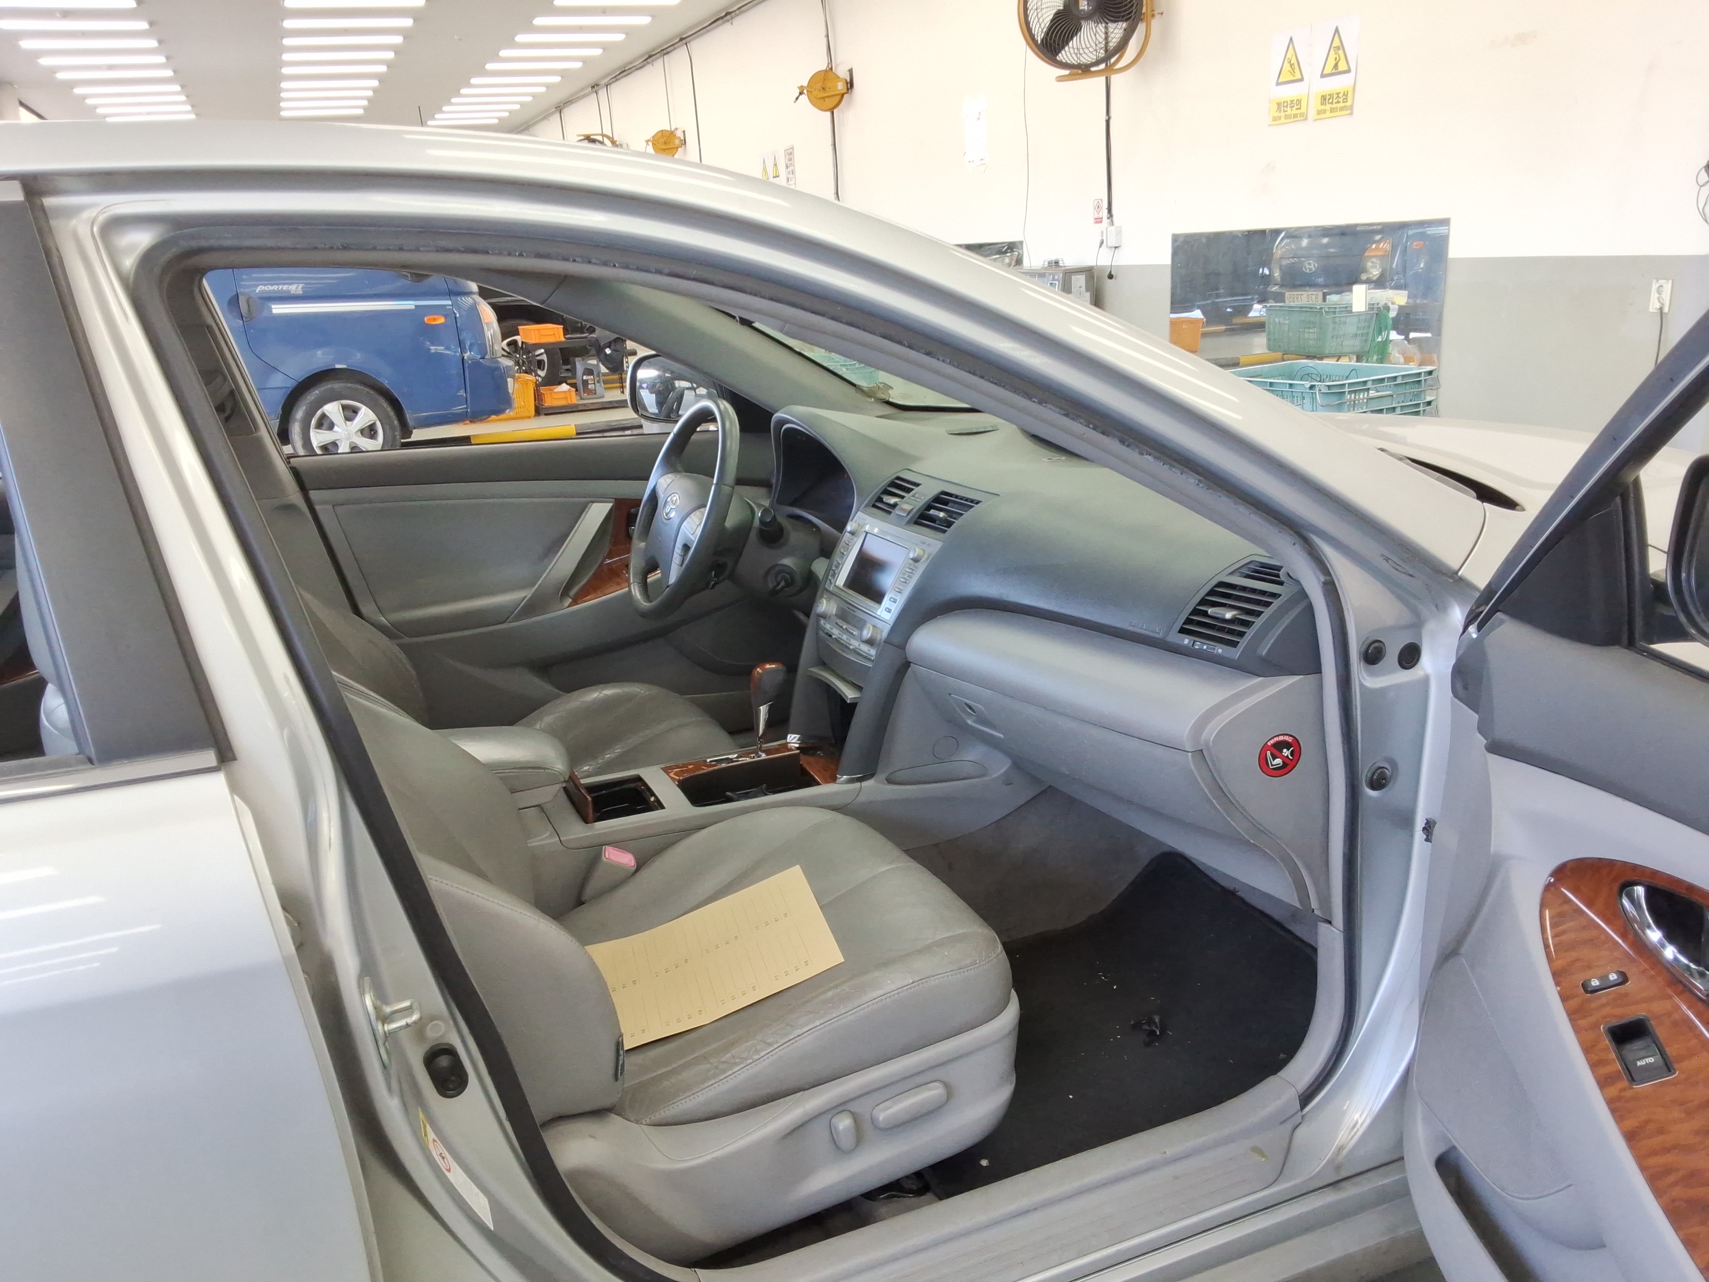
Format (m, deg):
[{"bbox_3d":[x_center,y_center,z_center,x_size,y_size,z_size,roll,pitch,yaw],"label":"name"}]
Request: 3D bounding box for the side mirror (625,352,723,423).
[{"bbox_3d":[-0.353,-0.512,2.809,0.230,0.160,0.130,-6,17,-6],"label":"side mirror"}]

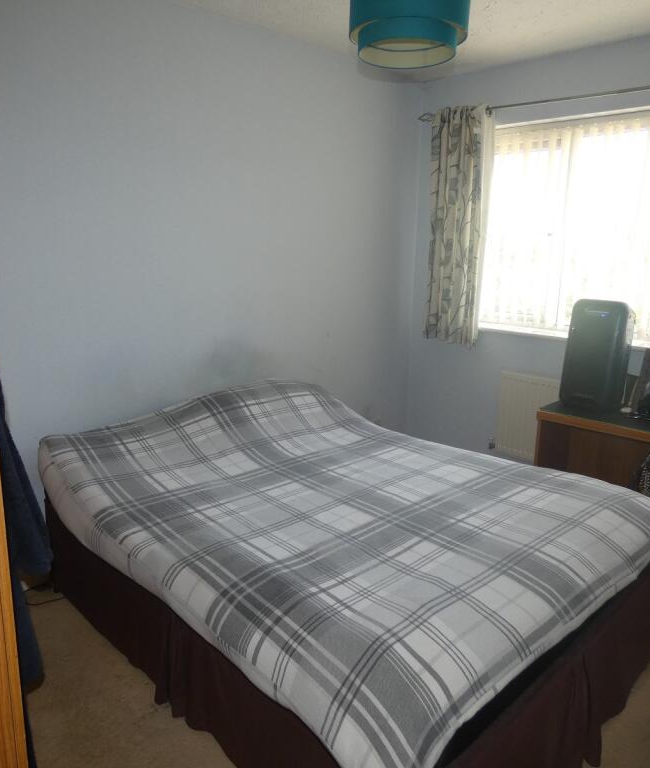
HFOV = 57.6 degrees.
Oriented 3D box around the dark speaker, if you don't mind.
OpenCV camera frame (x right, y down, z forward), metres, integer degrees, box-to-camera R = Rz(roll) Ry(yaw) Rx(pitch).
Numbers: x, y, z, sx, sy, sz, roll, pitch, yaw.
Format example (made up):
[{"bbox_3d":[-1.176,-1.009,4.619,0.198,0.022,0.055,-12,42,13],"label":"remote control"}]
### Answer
[{"bbox_3d":[1.296,-0.149,2.783,0.255,0.480,0.210,13,19,41],"label":"dark speaker"}]

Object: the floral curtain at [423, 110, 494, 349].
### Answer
[{"bbox_3d":[0.794,-0.927,3.611,0.370,1.380,0.130,13,19,41],"label":"floral curtain"}]

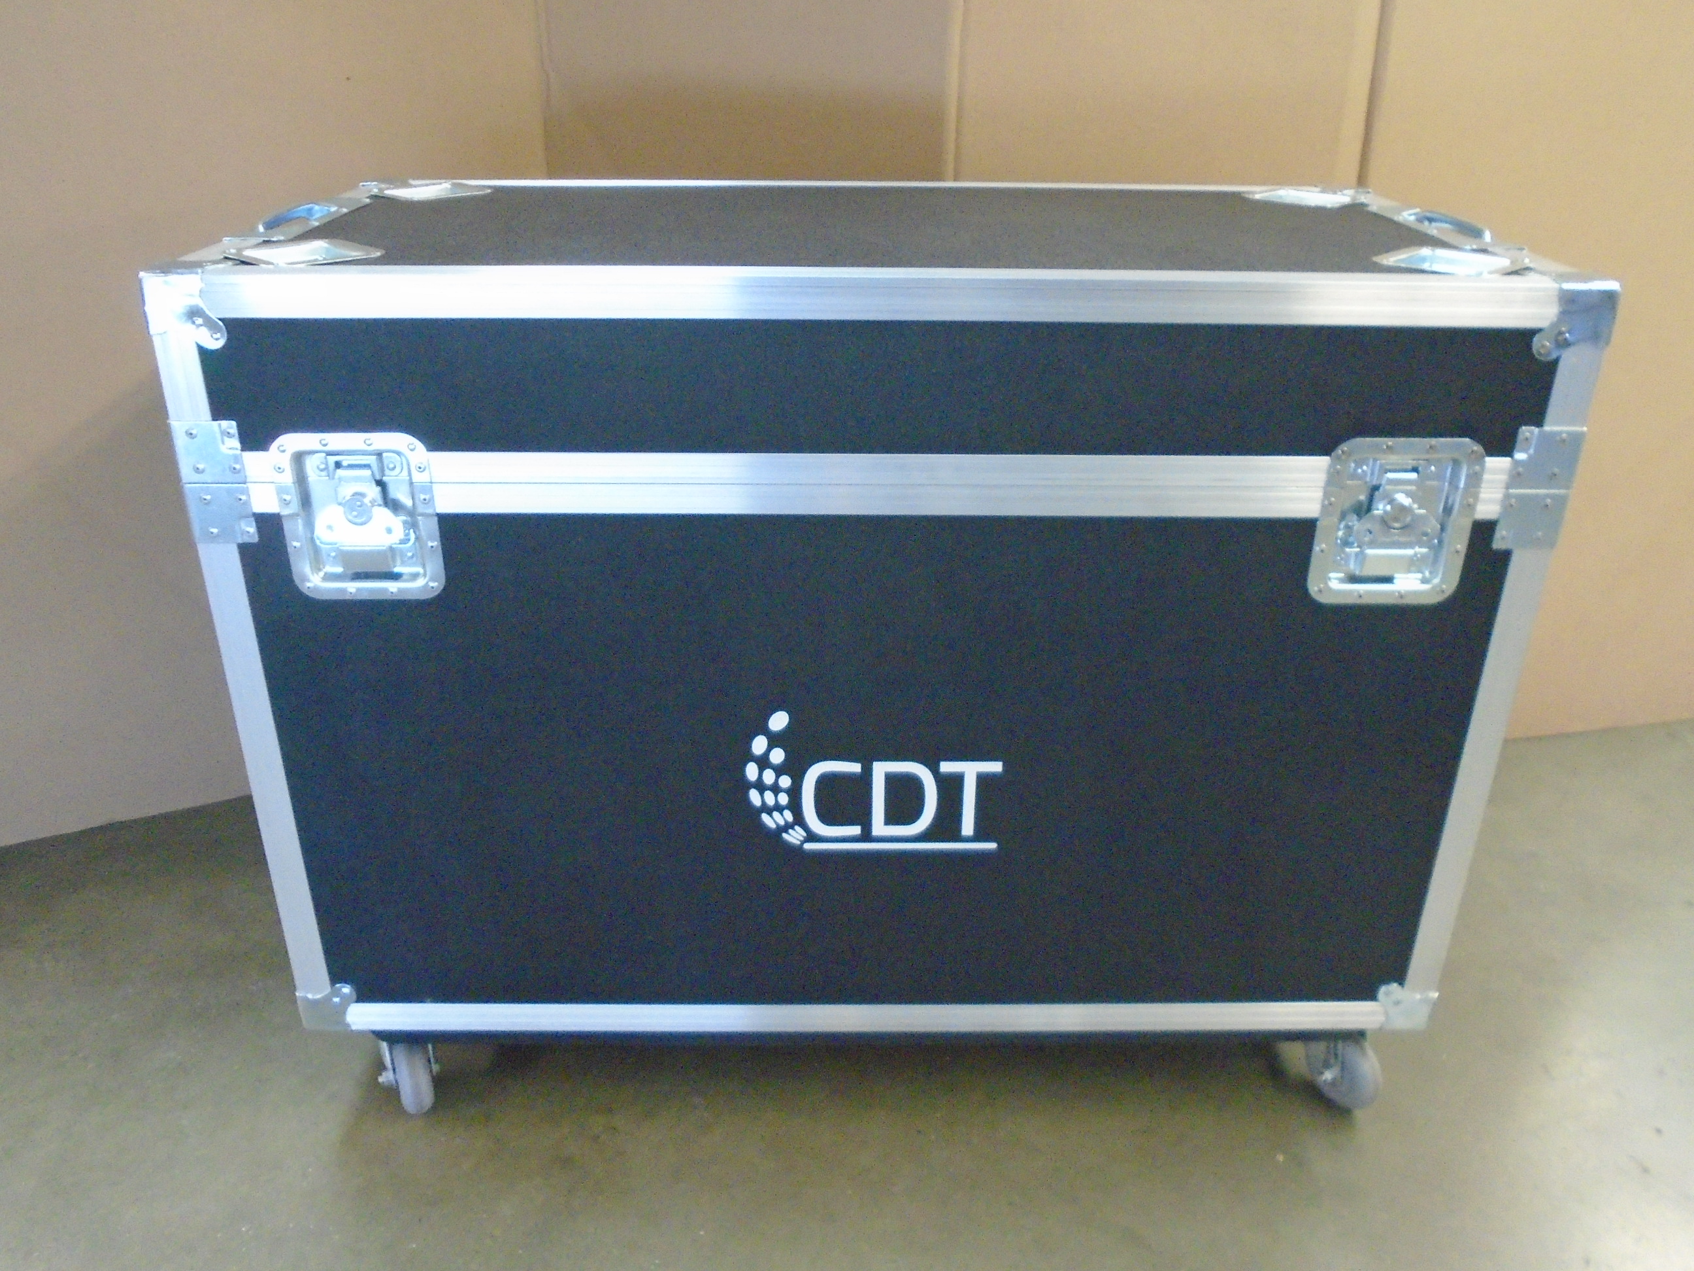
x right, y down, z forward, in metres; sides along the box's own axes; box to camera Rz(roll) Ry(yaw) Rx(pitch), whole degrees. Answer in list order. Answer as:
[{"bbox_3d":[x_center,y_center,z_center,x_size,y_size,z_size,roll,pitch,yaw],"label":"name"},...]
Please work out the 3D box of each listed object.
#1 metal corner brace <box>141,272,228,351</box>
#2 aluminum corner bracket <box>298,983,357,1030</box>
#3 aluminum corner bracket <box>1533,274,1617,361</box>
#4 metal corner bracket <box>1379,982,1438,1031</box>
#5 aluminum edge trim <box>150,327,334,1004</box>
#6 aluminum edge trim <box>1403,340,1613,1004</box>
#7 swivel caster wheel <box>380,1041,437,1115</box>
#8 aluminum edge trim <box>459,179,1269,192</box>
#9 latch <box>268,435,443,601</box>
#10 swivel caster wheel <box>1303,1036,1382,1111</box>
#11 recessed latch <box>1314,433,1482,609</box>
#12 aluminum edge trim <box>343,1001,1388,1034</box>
[{"bbox_3d":[-0.443,-0.227,0.871,0.051,0.052,0.051,0,25,-1],"label":"metal corner brace"},{"bbox_3d":[-0.447,0.312,1.124,0.050,0.052,0.051,0,25,-1],"label":"aluminum corner bracket"},{"bbox_3d":[0.492,-0.223,0.881,0.052,0.053,0.051,0,25,-1],"label":"aluminum corner bracket"},{"bbox_3d":[0.487,0.315,1.133,0.050,0.052,0.051,0,25,-1],"label":"metal corner bracket"},{"bbox_3d":[-0.455,0.047,0.989,0.029,0.576,0.029,0,25,-1],"label":"aluminum edge trim"},{"bbox_3d":[0.498,0.051,0.999,0.029,0.574,0.029,0,25,-1],"label":"aluminum edge trim"},{"bbox_3d":[-0.409,0.388,1.190,0.065,0.105,0.095,-6,26,-14],"label":"swivel caster wheel"},{"bbox_3d":[0.021,-0.424,1.240,0.854,0.030,0.030,0,25,-1],"label":"aluminum edge trim"},{"bbox_3d":[-0.350,-0.086,0.918,0.111,0.126,0.020,0,25,-1],"label":"latch"},{"bbox_3d":[0.470,0.390,1.199,0.065,0.105,0.095,-2,25,-5],"label":"swivel caster wheel"},{"bbox_3d":[0.397,-0.083,0.925,0.113,0.127,0.020,0,25,-1],"label":"recessed latch"},{"bbox_3d":[0.020,0.328,1.125,0.915,0.032,0.030,0,25,-1],"label":"aluminum edge trim"}]

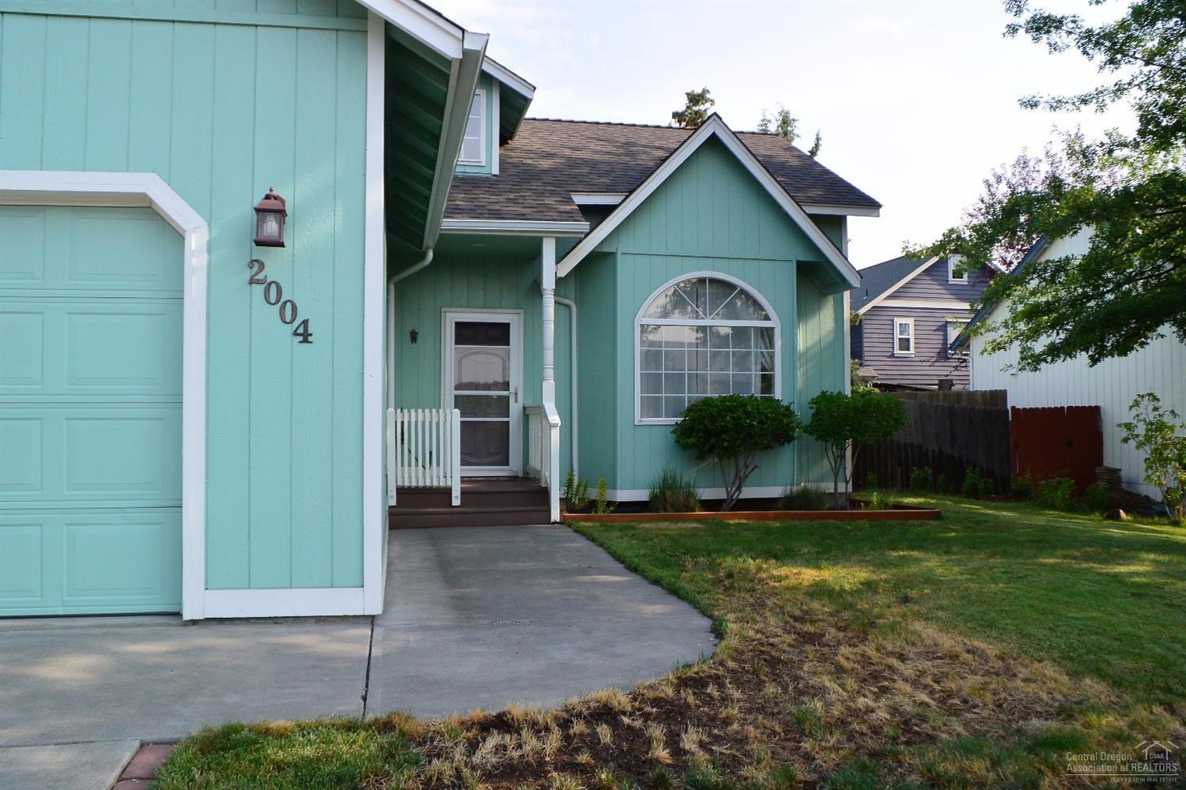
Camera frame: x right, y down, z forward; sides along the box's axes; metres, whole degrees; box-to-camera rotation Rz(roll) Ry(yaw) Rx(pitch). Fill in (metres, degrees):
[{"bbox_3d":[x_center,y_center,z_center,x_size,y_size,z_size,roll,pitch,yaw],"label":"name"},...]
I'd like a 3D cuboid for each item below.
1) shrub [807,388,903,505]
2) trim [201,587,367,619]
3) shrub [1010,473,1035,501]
[{"bbox_3d":[3.090,0.624,10.500,1.120,1.440,1.080,0,-1,-13],"label":"shrub"},{"bbox_3d":[-1.528,1.028,4.393,0.760,0.142,0.025,0,-1,-13],"label":"trim"},{"bbox_3d":[7.637,1.630,15.800,0.430,0.480,0.420,0,-1,-13],"label":"shrub"}]

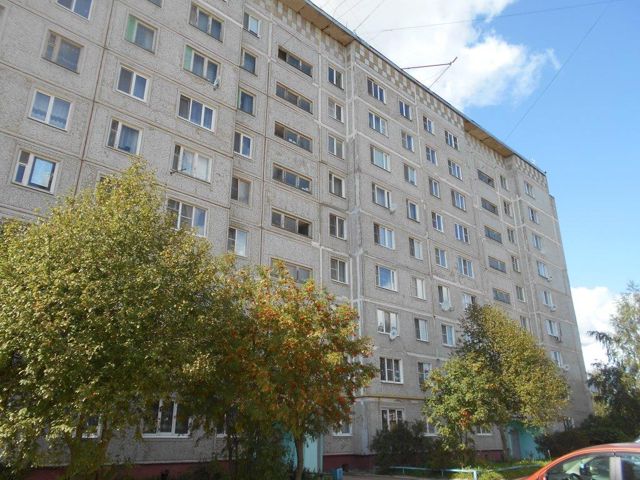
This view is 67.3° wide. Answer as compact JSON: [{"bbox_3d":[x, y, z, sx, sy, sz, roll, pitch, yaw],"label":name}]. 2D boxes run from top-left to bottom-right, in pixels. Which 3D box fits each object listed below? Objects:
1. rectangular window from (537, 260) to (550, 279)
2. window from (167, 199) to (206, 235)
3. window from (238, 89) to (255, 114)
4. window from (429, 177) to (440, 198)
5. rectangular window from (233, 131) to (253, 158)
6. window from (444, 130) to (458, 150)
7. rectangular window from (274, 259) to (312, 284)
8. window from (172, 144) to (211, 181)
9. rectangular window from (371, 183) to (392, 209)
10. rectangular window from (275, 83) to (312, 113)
[{"bbox_3d":[21.482,2.840,46.420,1.970,1.387,0.150,18,-28,-39],"label":"rectangular window"},{"bbox_3d":[-5.918,-0.909,21.267,1.950,1.387,0.150,18,-28,-39],"label":"window"},{"bbox_3d":[-4.123,-7.774,26.969,1.240,1.380,0.200,18,-28,-38],"label":"window"},{"bbox_3d":[8.705,-3.977,36.523,1.220,1.360,0.200,18,-28,-38],"label":"window"},{"bbox_3d":[-4.224,-5.139,25.772,1.400,1.357,0.200,18,-27,-39],"label":"rectangular window"},{"bbox_3d":[11.167,-8.365,40.757,1.900,1.387,0.150,18,-28,-39],"label":"window"},{"bbox_3d":[-1.542,1.755,25.612,2.850,0.970,0.150,18,-28,-38],"label":"rectangular window"},{"bbox_3d":[-5.910,-3.569,22.346,1.900,1.360,0.200,18,-28,-38],"label":"window"},{"bbox_3d":[4.099,-2.853,31.826,1.968,1.357,0.200,18,-27,-39],"label":"rectangular window"},{"bbox_3d":[-1.571,-8.729,29.757,2.888,0.924,0.200,18,-27,-39],"label":"rectangular window"}]

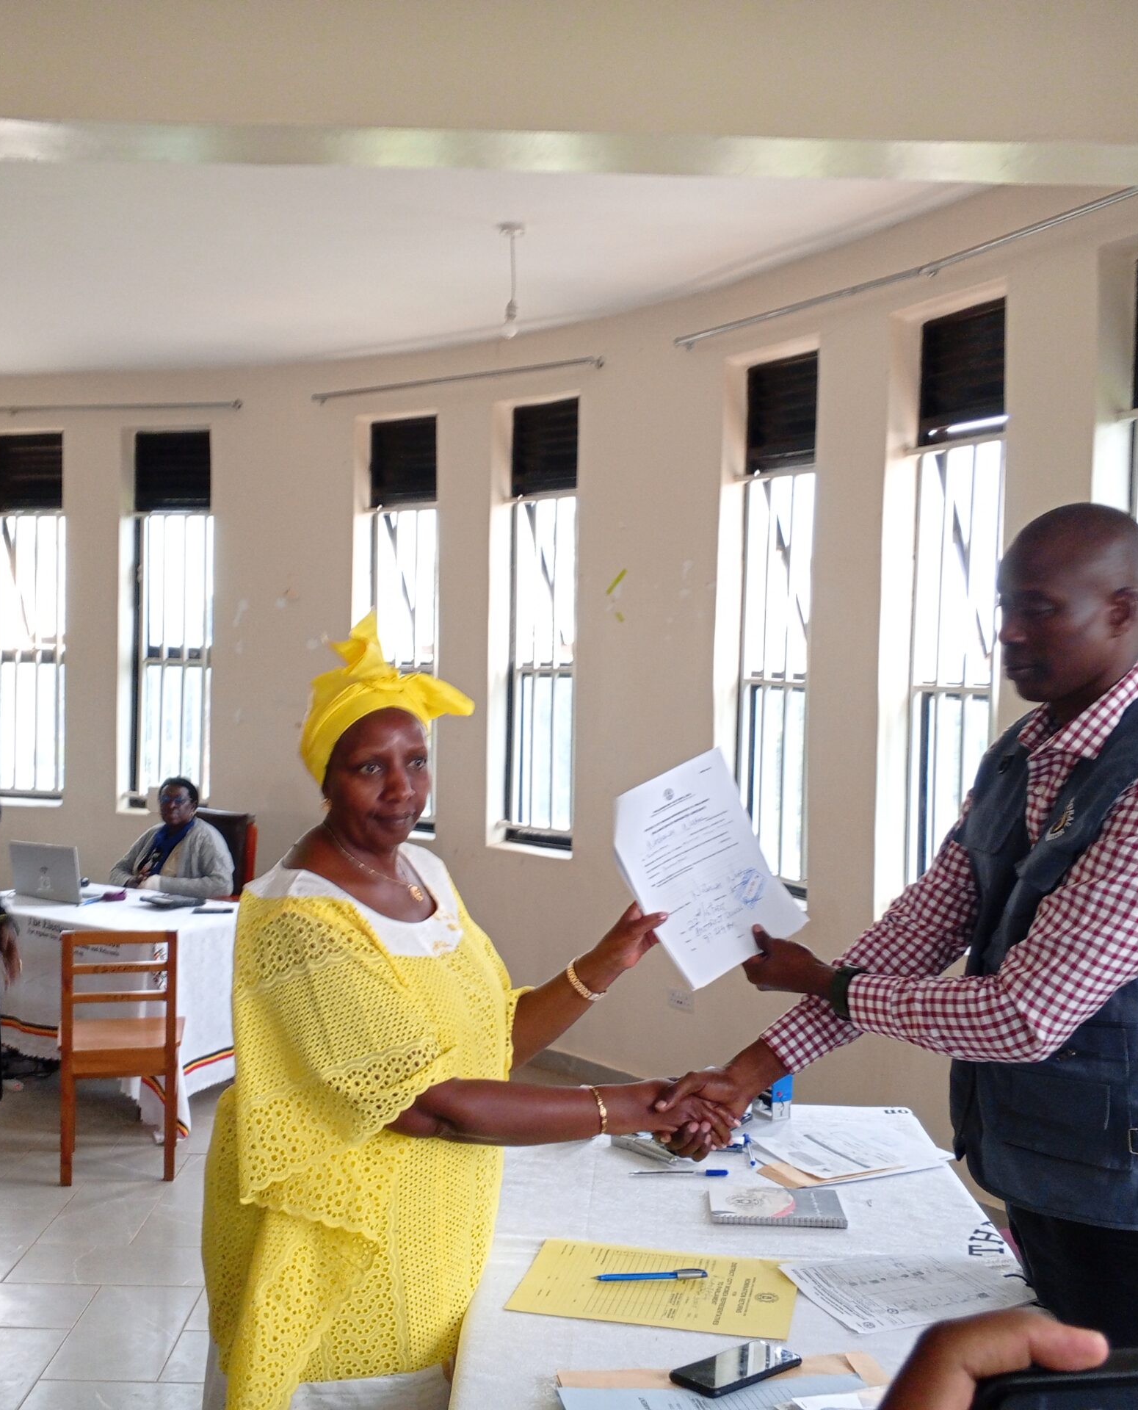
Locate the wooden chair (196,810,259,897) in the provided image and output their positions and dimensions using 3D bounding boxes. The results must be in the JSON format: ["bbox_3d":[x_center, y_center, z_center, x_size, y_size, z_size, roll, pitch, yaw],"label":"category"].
[{"bbox_3d":[-1.748,0.987,6.239,0.600,1.060,0.640,2,1,30],"label":"wooden chair"}]

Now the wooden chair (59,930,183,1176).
[{"bbox_3d":[-1.491,1.134,4.942,0.410,0.830,0.420,1,1,-13],"label":"wooden chair"}]

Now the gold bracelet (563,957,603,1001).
[{"bbox_3d":[0.026,0.396,2.120,0.012,0.067,0.060,-38,-2,25],"label":"gold bracelet"}]

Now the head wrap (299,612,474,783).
[{"bbox_3d":[-0.268,-0.012,2.160,0.220,0.245,0.230,0,1,-37],"label":"head wrap"}]

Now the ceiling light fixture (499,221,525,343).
[{"bbox_3d":[-0.193,-1.455,5.020,0.090,0.400,0.090,1,1,0],"label":"ceiling light fixture"}]

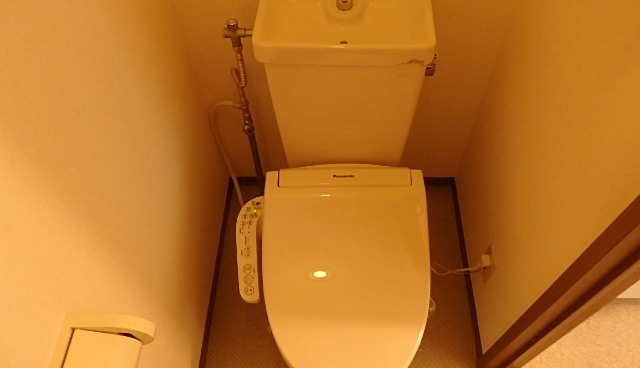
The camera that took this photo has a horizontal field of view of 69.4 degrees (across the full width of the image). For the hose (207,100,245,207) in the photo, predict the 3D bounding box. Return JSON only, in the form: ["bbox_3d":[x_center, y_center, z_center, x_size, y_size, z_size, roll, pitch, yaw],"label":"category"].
[{"bbox_3d":[-0.259,-0.074,1.298,0.135,0.250,0.220,0,57,3],"label":"hose"}]

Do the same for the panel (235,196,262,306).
[{"bbox_3d":[-0.171,0.159,1.144,0.066,0.045,0.272,-3,62,1],"label":"panel"}]

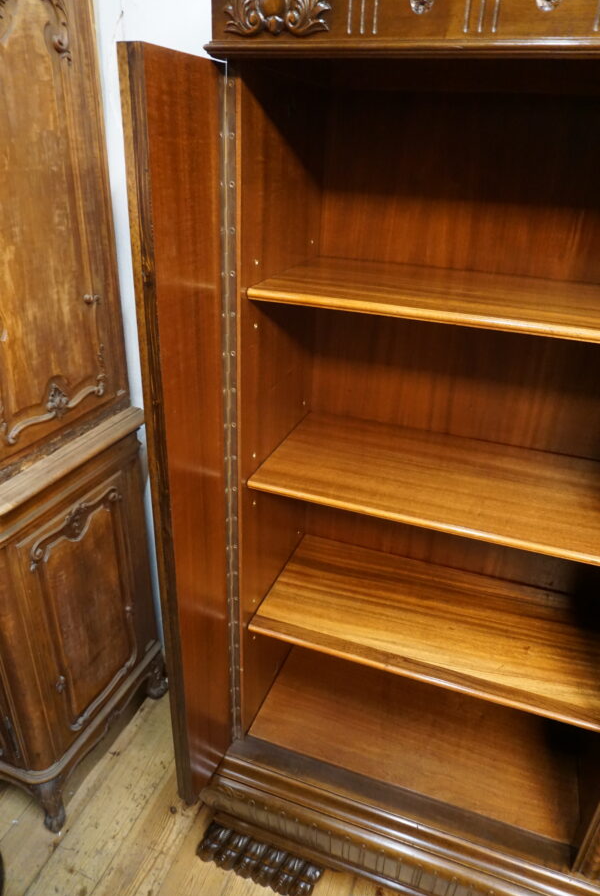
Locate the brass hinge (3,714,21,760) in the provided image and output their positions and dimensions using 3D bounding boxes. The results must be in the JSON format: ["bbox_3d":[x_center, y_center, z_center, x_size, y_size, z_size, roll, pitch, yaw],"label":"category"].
[{"bbox_3d":[-0.637,0.641,1.323,0.015,0.128,0.015,11,28,17],"label":"brass hinge"}]

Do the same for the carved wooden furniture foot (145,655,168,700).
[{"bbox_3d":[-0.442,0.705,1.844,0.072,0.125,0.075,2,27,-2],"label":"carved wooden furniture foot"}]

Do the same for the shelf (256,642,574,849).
[{"bbox_3d":[0.267,0.646,1.407,0.691,0.021,0.350,11,28,17],"label":"shelf"}]

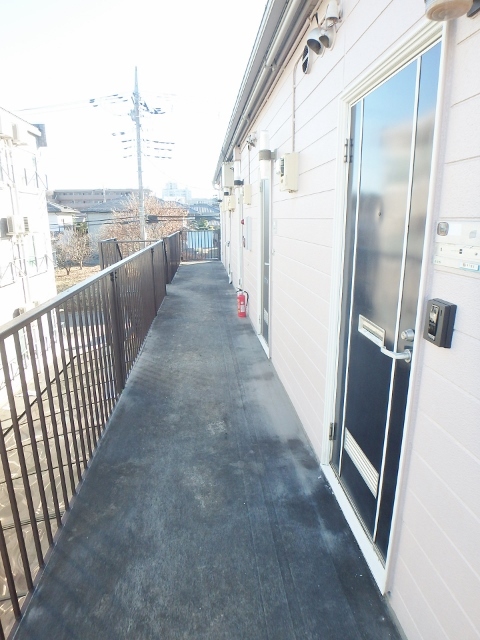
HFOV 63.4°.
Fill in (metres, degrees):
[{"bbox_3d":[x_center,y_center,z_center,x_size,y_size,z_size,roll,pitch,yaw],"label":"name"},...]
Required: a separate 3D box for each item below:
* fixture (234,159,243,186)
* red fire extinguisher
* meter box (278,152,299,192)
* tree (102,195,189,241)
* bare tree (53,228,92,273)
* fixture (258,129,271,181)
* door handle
[{"bbox_3d":[-0.014,-2.278,6.049,0.150,0.380,0.105,-2,15,-5],"label":"fixture"},{"bbox_3d":[0.043,-0.263,6.052,0.185,0.430,0.145,1,15,6],"label":"red fire extinguisher"},{"bbox_3d":[0.349,-1.063,2.815,0.110,0.260,0.180,-2,15,-5],"label":"meter box"},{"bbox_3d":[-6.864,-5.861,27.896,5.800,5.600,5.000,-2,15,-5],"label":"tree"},{"bbox_3d":[-13.734,-5.507,31.766,2.800,3.600,2.600,-2,15,-5],"label":"bare tree"},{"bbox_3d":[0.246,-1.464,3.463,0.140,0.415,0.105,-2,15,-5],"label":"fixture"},{"bbox_3d":[0.569,0.120,1.447,0.057,0.050,0.140,-2,15,-5],"label":"door handle"}]

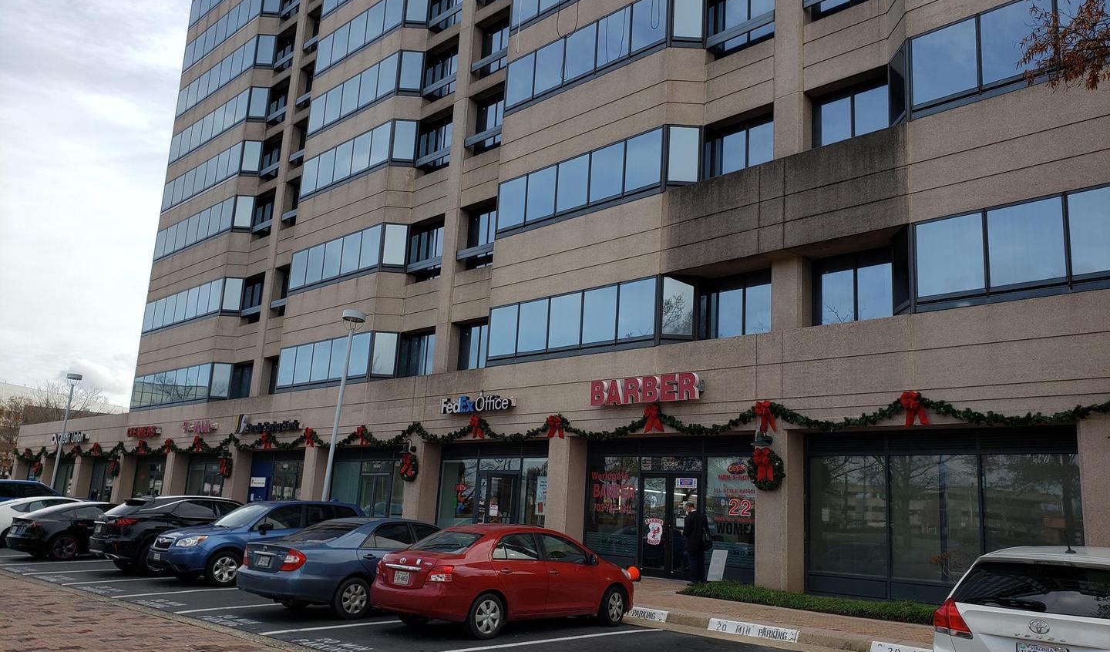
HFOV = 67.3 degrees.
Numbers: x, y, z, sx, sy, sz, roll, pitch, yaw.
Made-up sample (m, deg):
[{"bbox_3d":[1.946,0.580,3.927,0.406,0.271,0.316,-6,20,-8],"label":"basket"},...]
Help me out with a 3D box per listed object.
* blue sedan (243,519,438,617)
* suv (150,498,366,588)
[{"bbox_3d":[-2.669,3.913,13.727,1.800,1.490,4.800,-8,-16,42],"label":"blue sedan"},{"bbox_3d":[-6.054,4.583,17.746,1.800,1.700,4.600,-8,-16,42],"label":"suv"}]

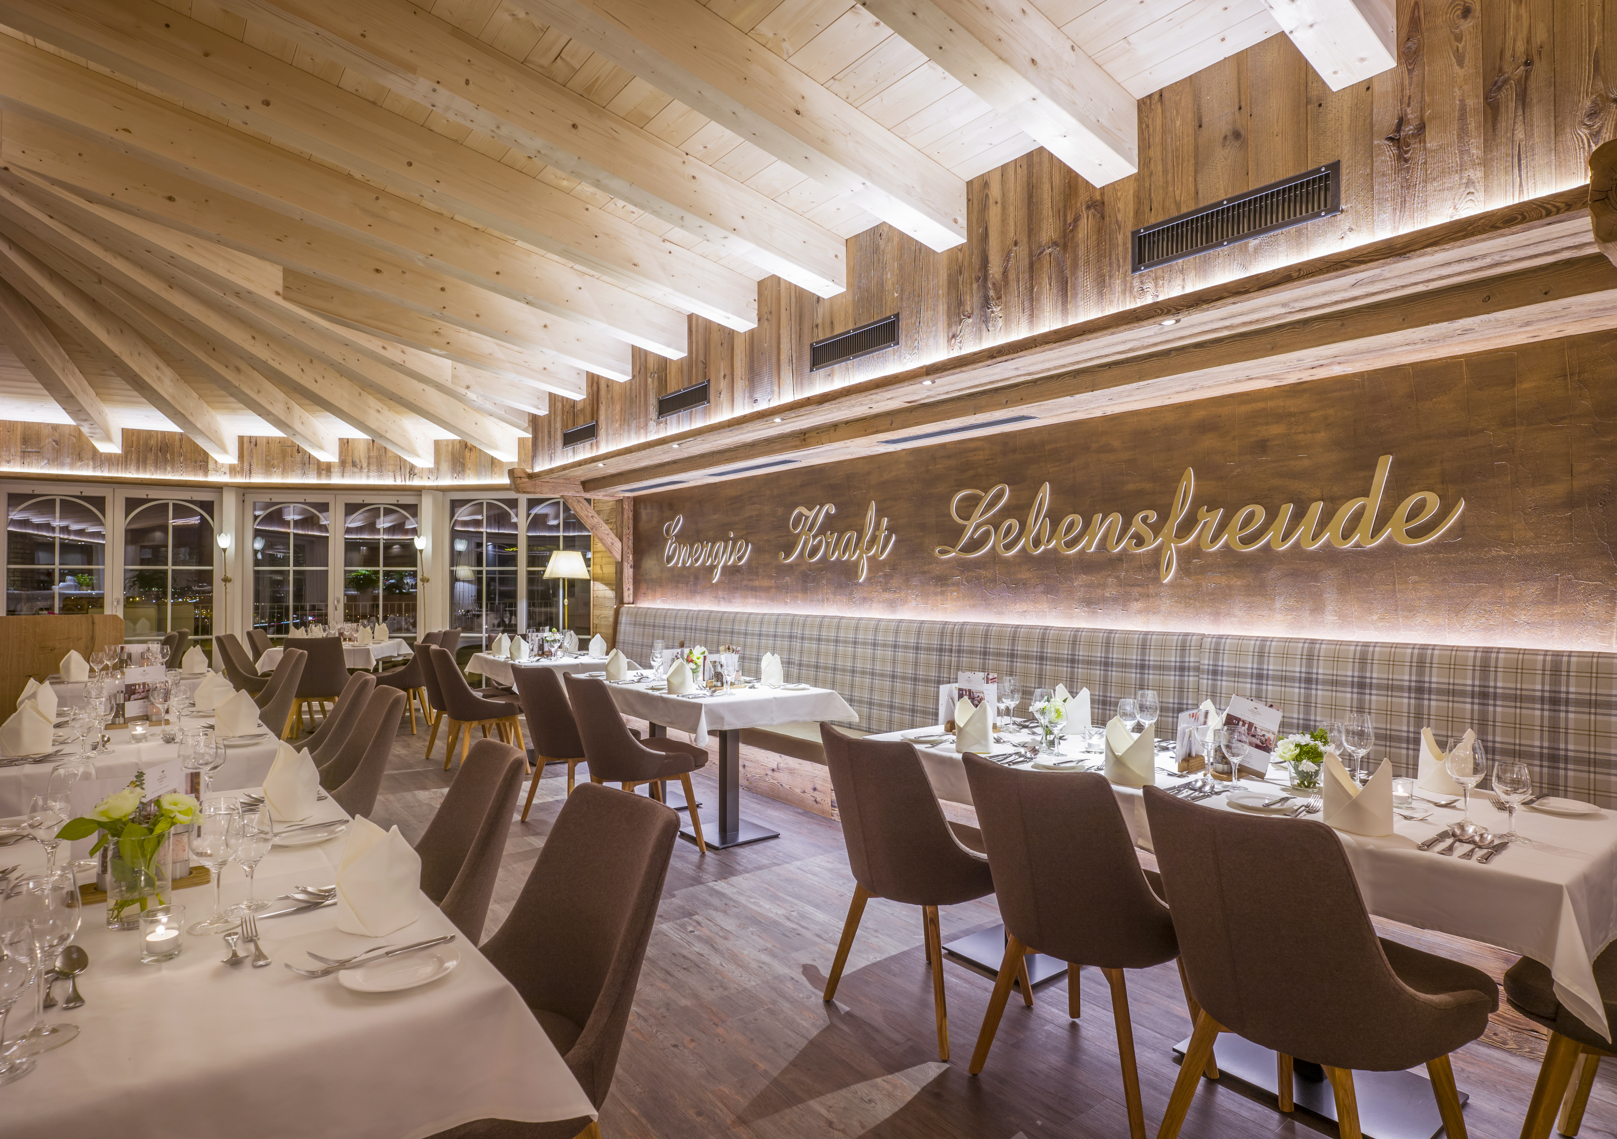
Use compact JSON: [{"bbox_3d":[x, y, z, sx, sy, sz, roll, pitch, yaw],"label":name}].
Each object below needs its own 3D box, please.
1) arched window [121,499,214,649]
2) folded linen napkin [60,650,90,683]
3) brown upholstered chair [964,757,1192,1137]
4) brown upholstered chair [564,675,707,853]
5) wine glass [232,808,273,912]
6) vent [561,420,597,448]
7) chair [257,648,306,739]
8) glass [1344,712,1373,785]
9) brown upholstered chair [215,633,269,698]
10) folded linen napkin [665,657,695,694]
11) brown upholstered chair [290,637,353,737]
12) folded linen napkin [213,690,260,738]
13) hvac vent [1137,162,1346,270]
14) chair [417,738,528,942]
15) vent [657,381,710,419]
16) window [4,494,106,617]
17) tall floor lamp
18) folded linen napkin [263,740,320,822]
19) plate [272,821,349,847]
[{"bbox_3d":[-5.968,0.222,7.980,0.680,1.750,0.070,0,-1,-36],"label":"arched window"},{"bbox_3d":[-4.274,0.561,4.978,0.138,0.172,0.120,1,-1,-39],"label":"folded linen napkin"},{"bbox_3d":[0.751,0.927,2.268,0.590,0.875,0.480,1,-1,-42],"label":"brown upholstered chair"},{"bbox_3d":[-0.851,0.958,4.243,0.585,0.875,0.480,1,-1,-39],"label":"brown upholstered chair"},{"bbox_3d":[-0.982,0.507,1.501,0.071,0.172,0.071,1,-1,-39],"label":"wine glass"},{"bbox_3d":[-1.798,-1.049,6.705,0.030,0.150,0.650,1,-1,-39],"label":"vent"},{"bbox_3d":[-3.575,0.973,5.448,0.600,0.870,0.490,0,-1,-39],"label":"chair"},{"bbox_3d":[1.498,0.494,2.324,0.086,0.202,0.086,0,-1,-39],"label":"glass"},{"bbox_3d":[-4.660,0.993,7.200,0.590,0.880,0.500,0,-1,-14],"label":"brown upholstered chair"},{"bbox_3d":[-0.658,0.546,4.385,0.135,0.172,0.120,0,-1,-9],"label":"folded linen napkin"},{"bbox_3d":[-3.960,0.990,6.990,0.500,0.880,0.590,0,-1,-16],"label":"brown upholstered chair"},{"bbox_3d":[-2.144,0.533,3.211,0.138,0.172,0.120,1,-1,-39],"label":"folded linen napkin"},{"bbox_3d":[1.322,-1.102,2.716,0.030,0.152,0.650,0,-1,-39],"label":"hvac vent"},{"bbox_3d":[-1.052,0.926,2.230,0.600,0.870,0.490,0,-1,-39],"label":"chair"},{"bbox_3d":[-0.802,-1.079,5.465,0.030,0.140,0.645,1,-1,-39],"label":"vent"},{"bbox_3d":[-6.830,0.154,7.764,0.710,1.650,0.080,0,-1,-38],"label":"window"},{"bbox_3d":[-2.256,0.637,7.939,0.400,1.623,0.400,0,-1,-24],"label":"tall floor lamp"},{"bbox_3d":[-1.293,0.518,2.136,0.125,0.170,0.110,-1,-1,45],"label":"folded linen napkin"},{"bbox_3d":[-1.123,0.599,1.907,0.160,0.020,0.160,1,-1,-39],"label":"plate"}]

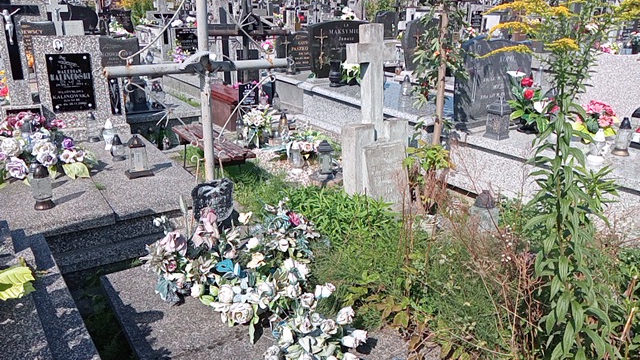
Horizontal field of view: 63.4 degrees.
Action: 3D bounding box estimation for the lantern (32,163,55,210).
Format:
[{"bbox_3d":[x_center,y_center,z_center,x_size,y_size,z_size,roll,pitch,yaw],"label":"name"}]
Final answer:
[{"bbox_3d":[-1.715,0.025,3.180,0.135,0.290,0.135,-12,23,-33],"label":"lantern"}]

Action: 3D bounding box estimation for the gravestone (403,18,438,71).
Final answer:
[{"bbox_3d":[1.538,-2.042,7.749,0.670,0.770,0.100,-12,23,-33],"label":"gravestone"}]

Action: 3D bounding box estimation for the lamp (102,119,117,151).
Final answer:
[{"bbox_3d":[-1.809,-0.395,4.422,0.115,0.250,0.115,-12,23,-33],"label":"lamp"}]

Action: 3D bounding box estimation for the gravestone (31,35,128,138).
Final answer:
[{"bbox_3d":[-1.952,-0.755,4.238,0.660,0.840,0.210,-12,23,-33],"label":"gravestone"}]

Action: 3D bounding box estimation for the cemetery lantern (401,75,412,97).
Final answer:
[{"bbox_3d":[0.966,-1.058,5.769,0.120,0.235,0.120,1,19,0],"label":"cemetery lantern"}]

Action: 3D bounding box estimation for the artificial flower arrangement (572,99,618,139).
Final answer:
[{"bbox_3d":[2.358,-0.512,4.450,0.350,0.330,0.320,-12,23,-33],"label":"artificial flower arrangement"}]

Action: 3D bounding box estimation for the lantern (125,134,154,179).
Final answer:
[{"bbox_3d":[-1.342,-0.186,3.812,0.160,0.285,0.150,-12,23,-33],"label":"lantern"}]

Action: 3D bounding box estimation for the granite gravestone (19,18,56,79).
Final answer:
[{"bbox_3d":[-3.472,-1.580,6.430,0.620,0.720,0.100,-12,21,-33],"label":"granite gravestone"}]

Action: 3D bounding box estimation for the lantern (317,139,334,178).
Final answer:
[{"bbox_3d":[0.045,-0.185,4.404,0.135,0.310,0.135,-12,23,-33],"label":"lantern"}]

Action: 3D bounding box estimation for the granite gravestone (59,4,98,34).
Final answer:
[{"bbox_3d":[-5.849,-3.869,12.276,1.050,0.690,0.120,-12,23,-33],"label":"granite gravestone"}]

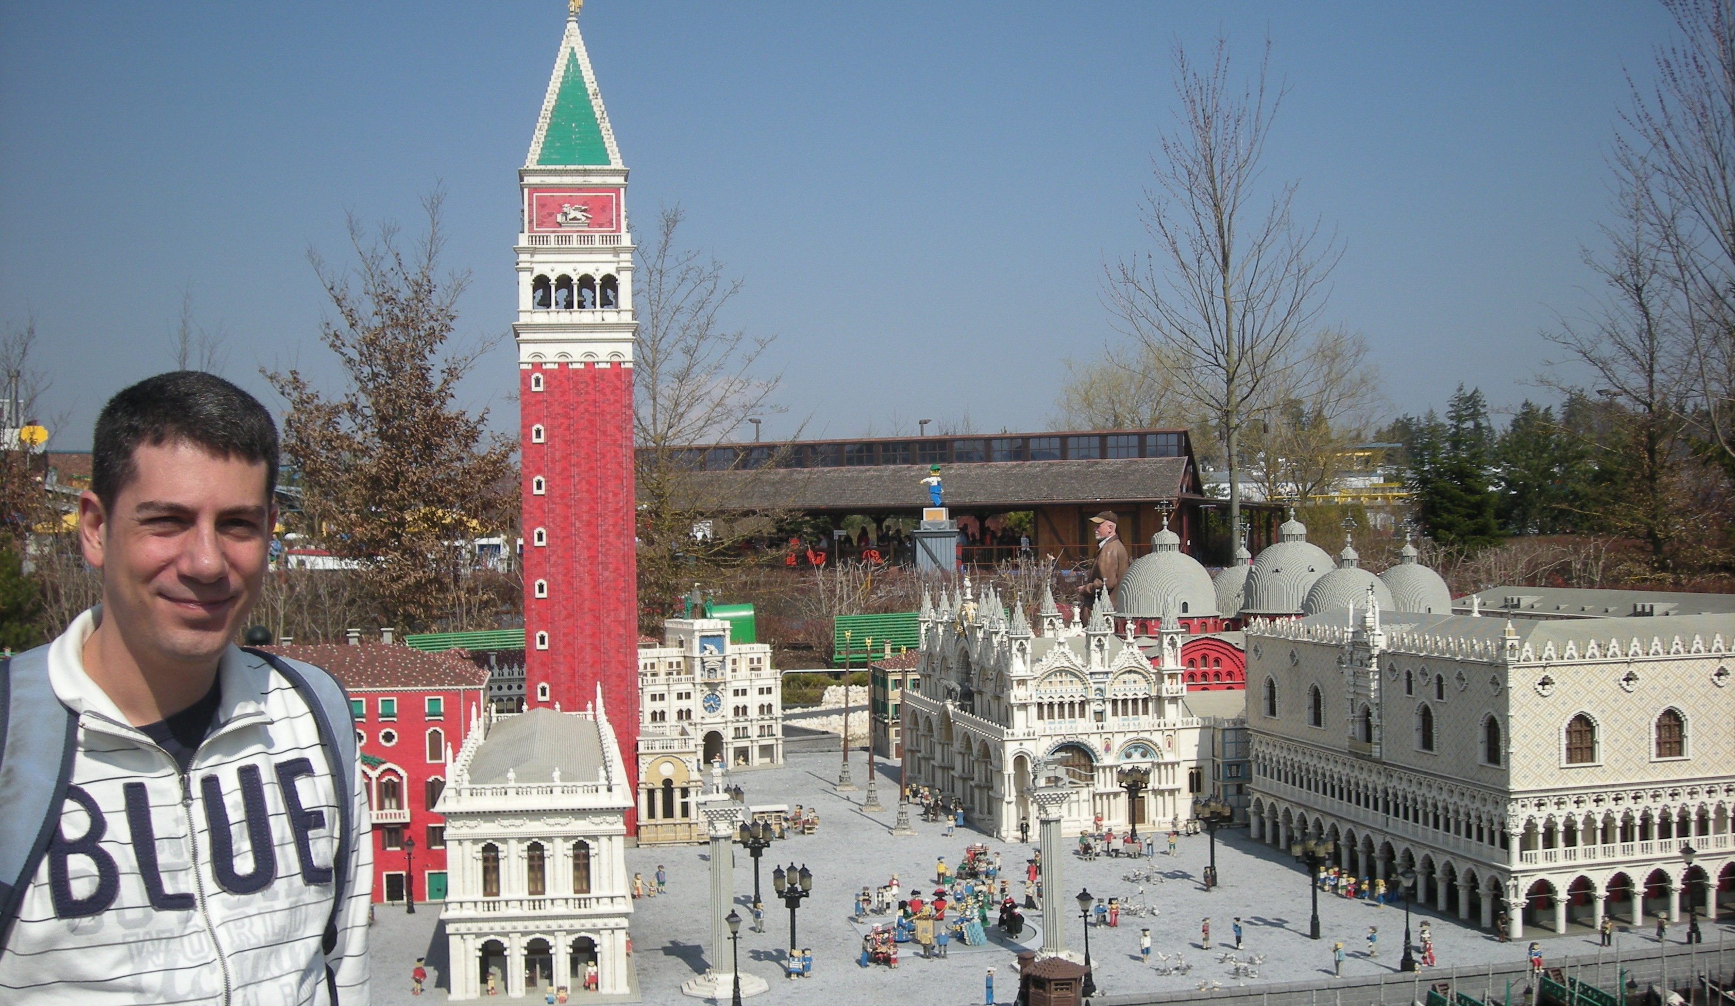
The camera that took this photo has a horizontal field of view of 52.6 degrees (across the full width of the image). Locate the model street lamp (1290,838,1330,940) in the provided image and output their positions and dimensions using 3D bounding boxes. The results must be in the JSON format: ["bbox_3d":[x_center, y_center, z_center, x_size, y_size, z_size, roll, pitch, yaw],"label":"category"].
[{"bbox_3d":[1.413,1.214,5.560,0.115,0.342,0.115,-1,-1,-8],"label":"model street lamp"}]

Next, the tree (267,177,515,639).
[{"bbox_3d":[-6.076,-0.982,22.500,3.400,6.100,3.300,-1,-1,0],"label":"tree"}]

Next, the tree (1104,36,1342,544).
[{"bbox_3d":[6.052,-2.861,29.500,4.000,10.000,4.000,-1,-1,0],"label":"tree"}]

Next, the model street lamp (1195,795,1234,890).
[{"bbox_3d":[1.347,1.317,6.849,0.125,0.345,0.125,-1,-1,-12],"label":"model street lamp"}]

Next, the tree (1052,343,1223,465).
[{"bbox_3d":[11.043,-1.919,72.000,7.000,9.200,7.000,-1,-1,0],"label":"tree"}]

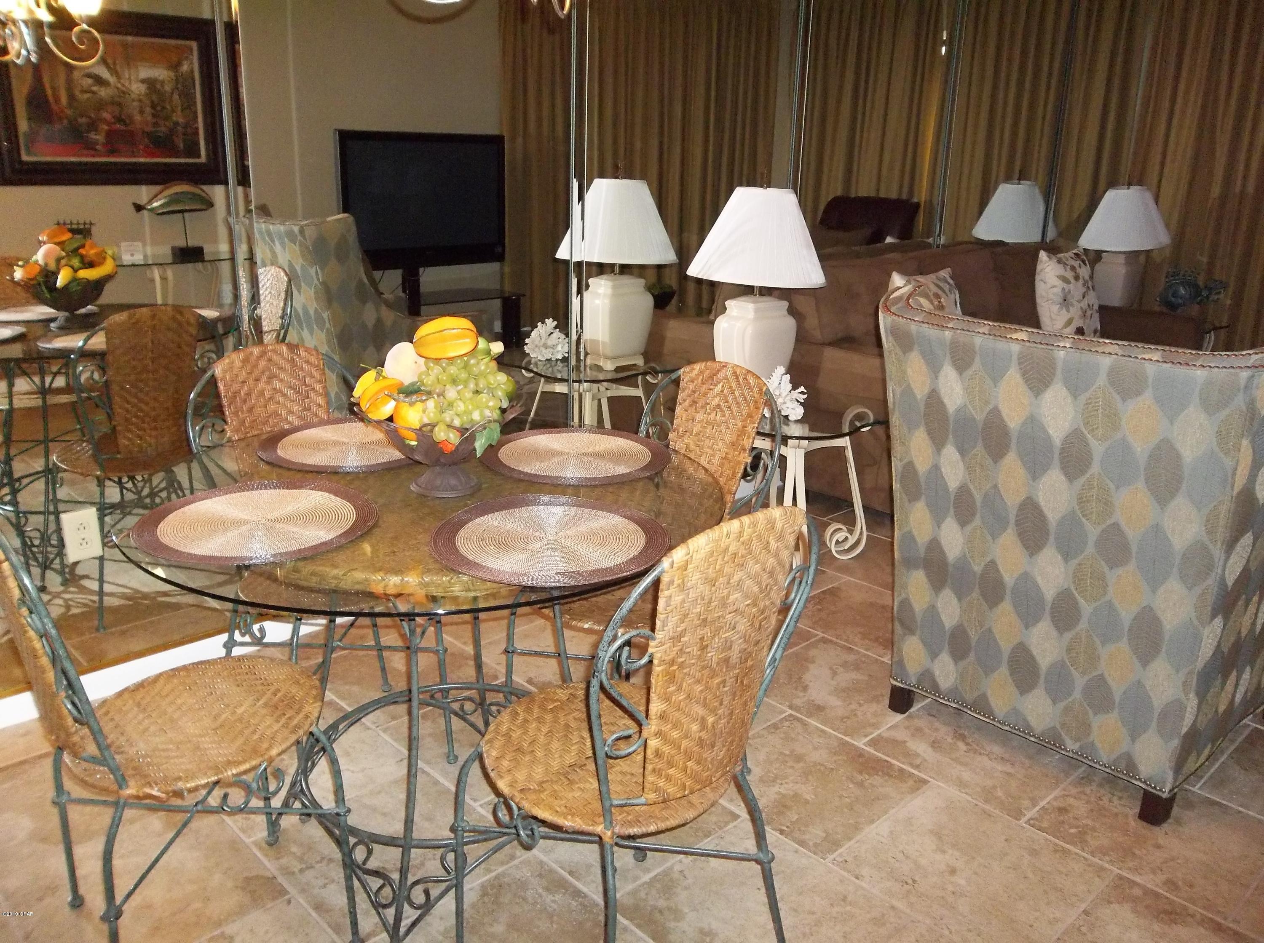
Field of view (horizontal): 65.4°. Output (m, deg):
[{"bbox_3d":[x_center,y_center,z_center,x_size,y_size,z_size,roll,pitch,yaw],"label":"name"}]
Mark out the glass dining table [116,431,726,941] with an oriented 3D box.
[{"bbox_3d":[-0.342,0.394,1.805,0.990,0.773,0.990,-14,23,-42],"label":"glass dining table"}]

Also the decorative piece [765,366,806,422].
[{"bbox_3d":[0.469,-0.245,3.049,0.190,0.165,0.170,-14,23,-41],"label":"decorative piece"}]

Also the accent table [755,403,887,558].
[{"bbox_3d":[0.501,0.030,3.412,0.668,0.555,0.668,-14,23,-42],"label":"accent table"}]

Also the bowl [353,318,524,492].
[{"bbox_3d":[-0.317,-0.112,1.647,0.269,0.288,0.269,2,17,0],"label":"bowl"}]

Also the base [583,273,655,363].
[{"bbox_3d":[-0.068,-0.595,3.859,0.225,0.347,0.225,-14,23,-42],"label":"base"}]

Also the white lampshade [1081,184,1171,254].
[{"bbox_3d":[2.566,-1.319,5.103,0.450,0.295,0.450,-14,23,-41],"label":"white lampshade"}]

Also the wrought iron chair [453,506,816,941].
[{"bbox_3d":[-0.023,0.420,1.511,0.425,0.876,0.475,-14,23,-41],"label":"wrought iron chair"}]

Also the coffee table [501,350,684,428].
[{"bbox_3d":[-0.175,-0.201,4.087,0.668,0.555,0.668,2,17,0],"label":"coffee table"}]

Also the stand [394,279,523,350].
[{"bbox_3d":[-1.377,-0.995,6.740,1.320,0.450,0.520,-14,23,-41],"label":"stand"}]

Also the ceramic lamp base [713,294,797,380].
[{"bbox_3d":[0.403,-0.416,3.281,0.245,0.340,0.180,-14,23,-41],"label":"ceramic lamp base"}]

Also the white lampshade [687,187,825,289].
[{"bbox_3d":[0.419,-0.769,3.176,0.450,0.295,0.450,1,17,0],"label":"white lampshade"}]

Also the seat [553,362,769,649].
[{"bbox_3d":[0.029,0.043,2.065,0.465,0.475,0.410,-14,23,-41],"label":"seat"}]

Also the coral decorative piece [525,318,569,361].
[{"bbox_3d":[-0.337,-0.537,3.972,0.177,0.170,0.157,-14,23,-42],"label":"coral decorative piece"}]

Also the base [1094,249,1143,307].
[{"bbox_3d":[2.710,-1.044,5.516,0.225,0.347,0.225,-14,23,-42],"label":"base"}]

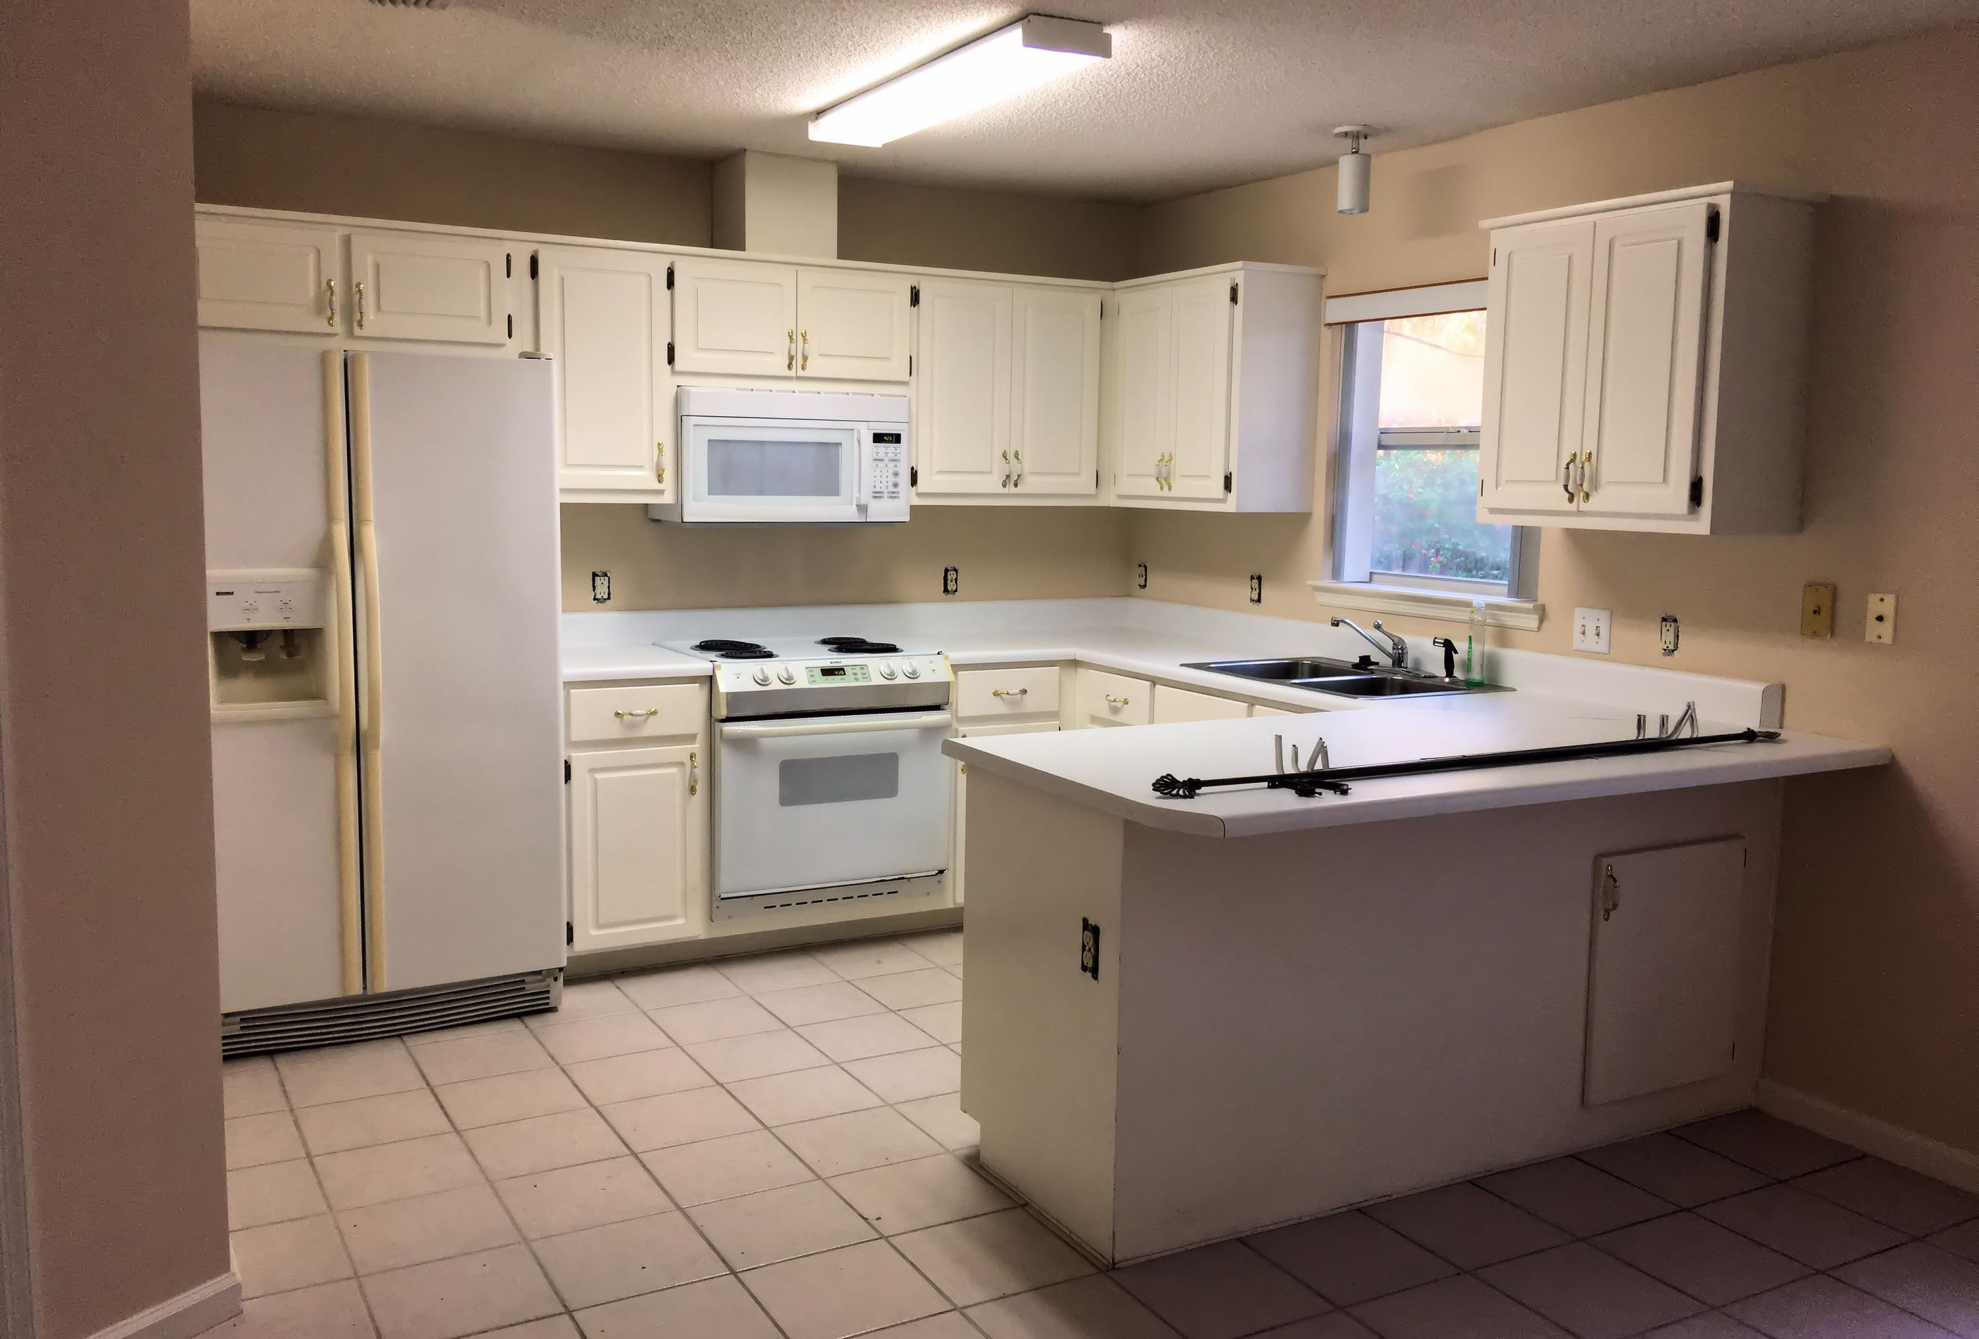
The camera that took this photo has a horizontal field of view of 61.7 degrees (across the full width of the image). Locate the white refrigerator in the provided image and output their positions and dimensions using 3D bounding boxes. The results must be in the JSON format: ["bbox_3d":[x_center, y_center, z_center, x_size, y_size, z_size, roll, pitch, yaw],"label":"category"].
[{"bbox_3d":[-1.696,0.046,4.453,0.906,1.756,0.863,-3,8,-29],"label":"white refrigerator"}]

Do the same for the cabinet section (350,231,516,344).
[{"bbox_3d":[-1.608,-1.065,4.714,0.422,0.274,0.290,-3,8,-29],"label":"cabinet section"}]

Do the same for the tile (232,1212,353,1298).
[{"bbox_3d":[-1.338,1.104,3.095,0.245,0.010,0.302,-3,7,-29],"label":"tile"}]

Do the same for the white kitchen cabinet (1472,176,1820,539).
[{"bbox_3d":[1.562,-0.717,3.988,0.327,0.754,0.713,-3,8,-29],"label":"white kitchen cabinet"}]

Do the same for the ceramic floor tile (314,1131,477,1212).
[{"bbox_3d":[-1.242,1.056,3.500,0.291,0.010,0.291,-3,8,-29],"label":"ceramic floor tile"}]

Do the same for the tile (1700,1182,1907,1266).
[{"bbox_3d":[1.639,1.125,3.356,0.295,0.010,0.295,-3,8,-29],"label":"tile"}]

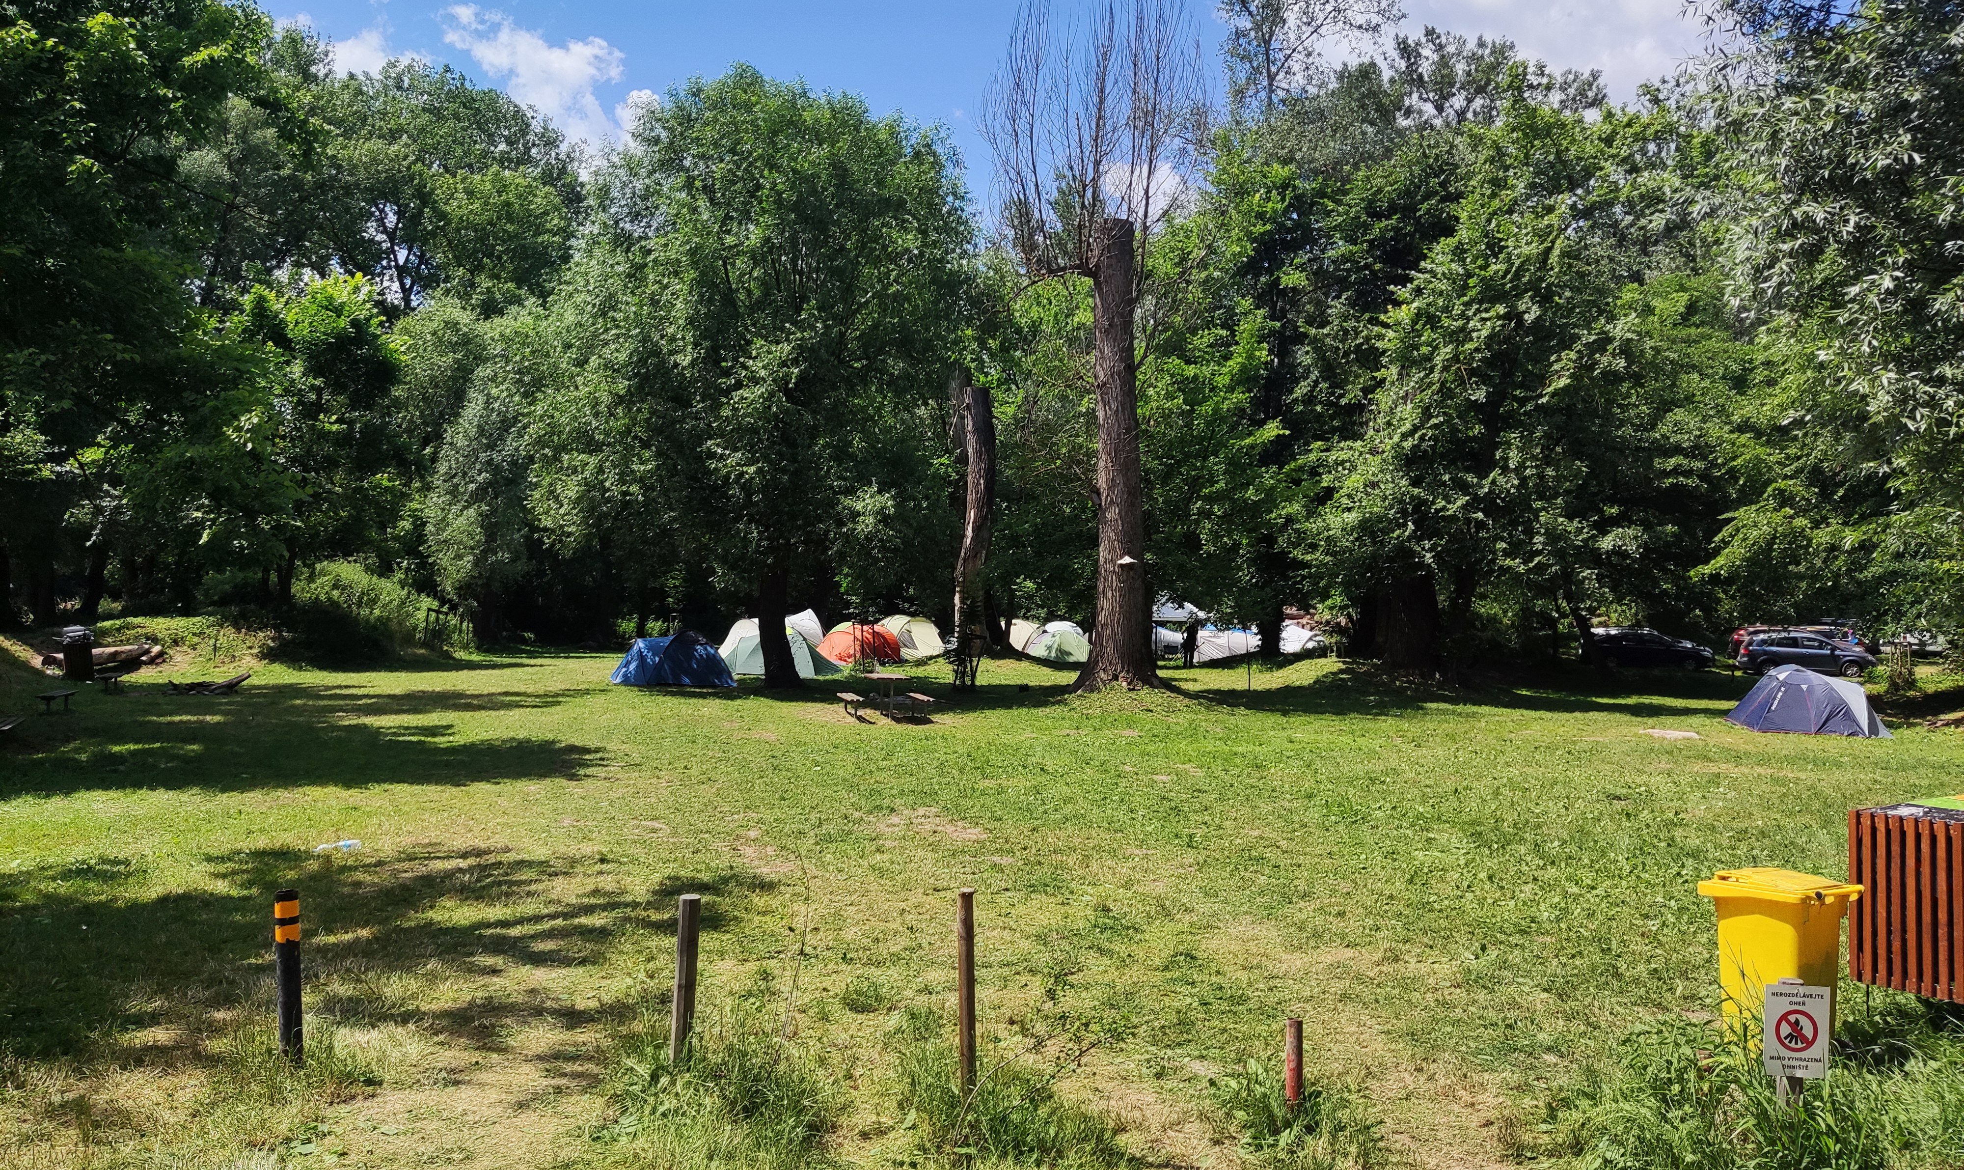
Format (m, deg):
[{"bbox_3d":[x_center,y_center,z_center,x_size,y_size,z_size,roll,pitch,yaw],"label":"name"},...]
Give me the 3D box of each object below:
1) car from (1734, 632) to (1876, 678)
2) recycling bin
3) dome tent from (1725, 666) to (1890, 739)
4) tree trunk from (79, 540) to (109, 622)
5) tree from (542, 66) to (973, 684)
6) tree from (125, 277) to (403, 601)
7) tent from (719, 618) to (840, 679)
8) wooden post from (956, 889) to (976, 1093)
[{"bbox_3d":[29.356,2.453,50.320,4.450,1.570,1.800,0,-2,17],"label":"car"},{"bbox_3d":[4.000,1.930,7.100,0.480,0.930,0.550,1,-1,-31],"label":"recycling bin"},{"bbox_3d":[15.055,2.025,25.715,2.500,1.150,1.950,-1,-2,37],"label":"dome tent"},{"bbox_3d":[-30.065,-0.130,48.000,0.950,2.900,0.800,0,-1,0],"label":"tree trunk"},{"bbox_3d":[-5.136,-5.077,35.493,9.300,15.200,9.000,0,-1,0],"label":"tree"},{"bbox_3d":[-24.781,-4.956,49.000,9.600,11.400,8.500,0,-1,0],"label":"tree"},{"bbox_3d":[-5.832,1.885,41.000,3.000,1.450,2.200,-1,-1,30],"label":"tent"},{"bbox_3d":[-0.053,1.525,5.250,0.055,0.810,0.055,-1,-1,0],"label":"wooden post"}]

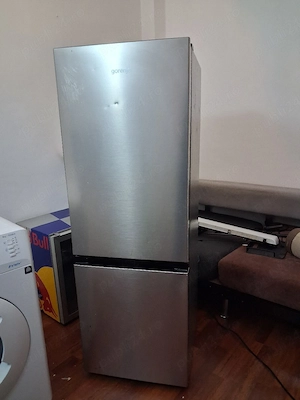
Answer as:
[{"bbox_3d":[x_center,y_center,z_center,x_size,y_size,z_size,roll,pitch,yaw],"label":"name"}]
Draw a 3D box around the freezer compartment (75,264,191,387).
[{"bbox_3d":[-0.028,0.562,1.813,0.561,0.626,0.561,2,15,13],"label":"freezer compartment"}]

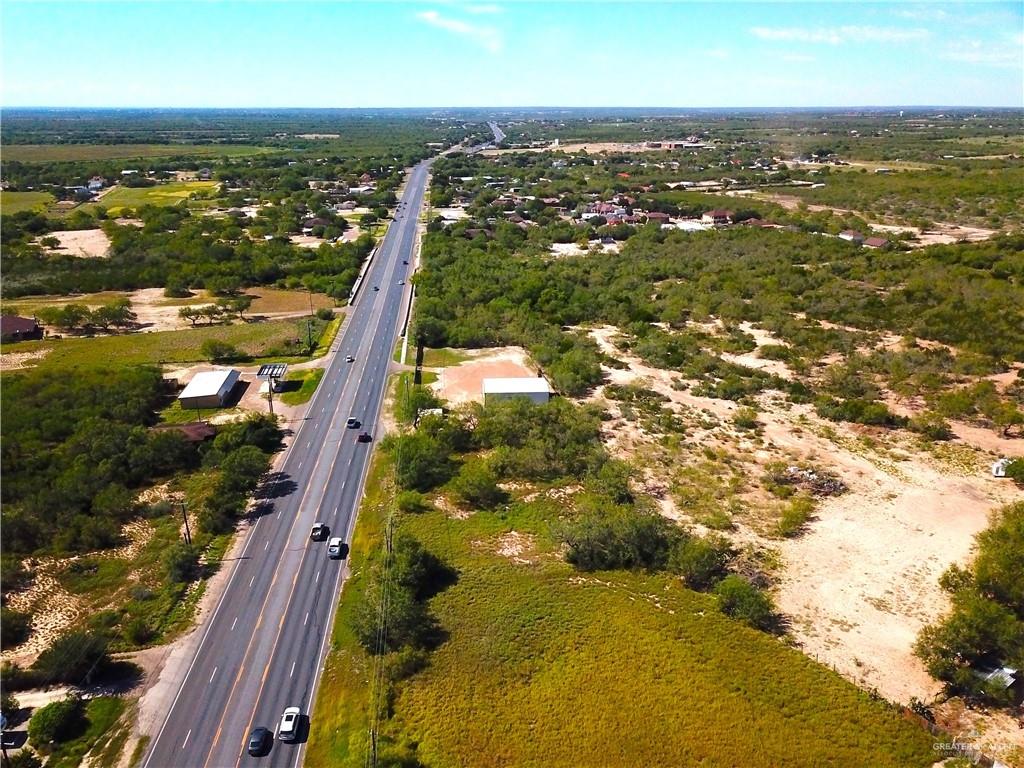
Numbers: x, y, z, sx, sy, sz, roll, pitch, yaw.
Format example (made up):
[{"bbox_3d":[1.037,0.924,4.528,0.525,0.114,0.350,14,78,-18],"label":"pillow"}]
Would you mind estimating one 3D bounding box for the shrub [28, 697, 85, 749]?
[{"bbox_3d":[-58.960,43.780,99.120,6.400,4.000,6.100,0,20,0],"label":"shrub"}]

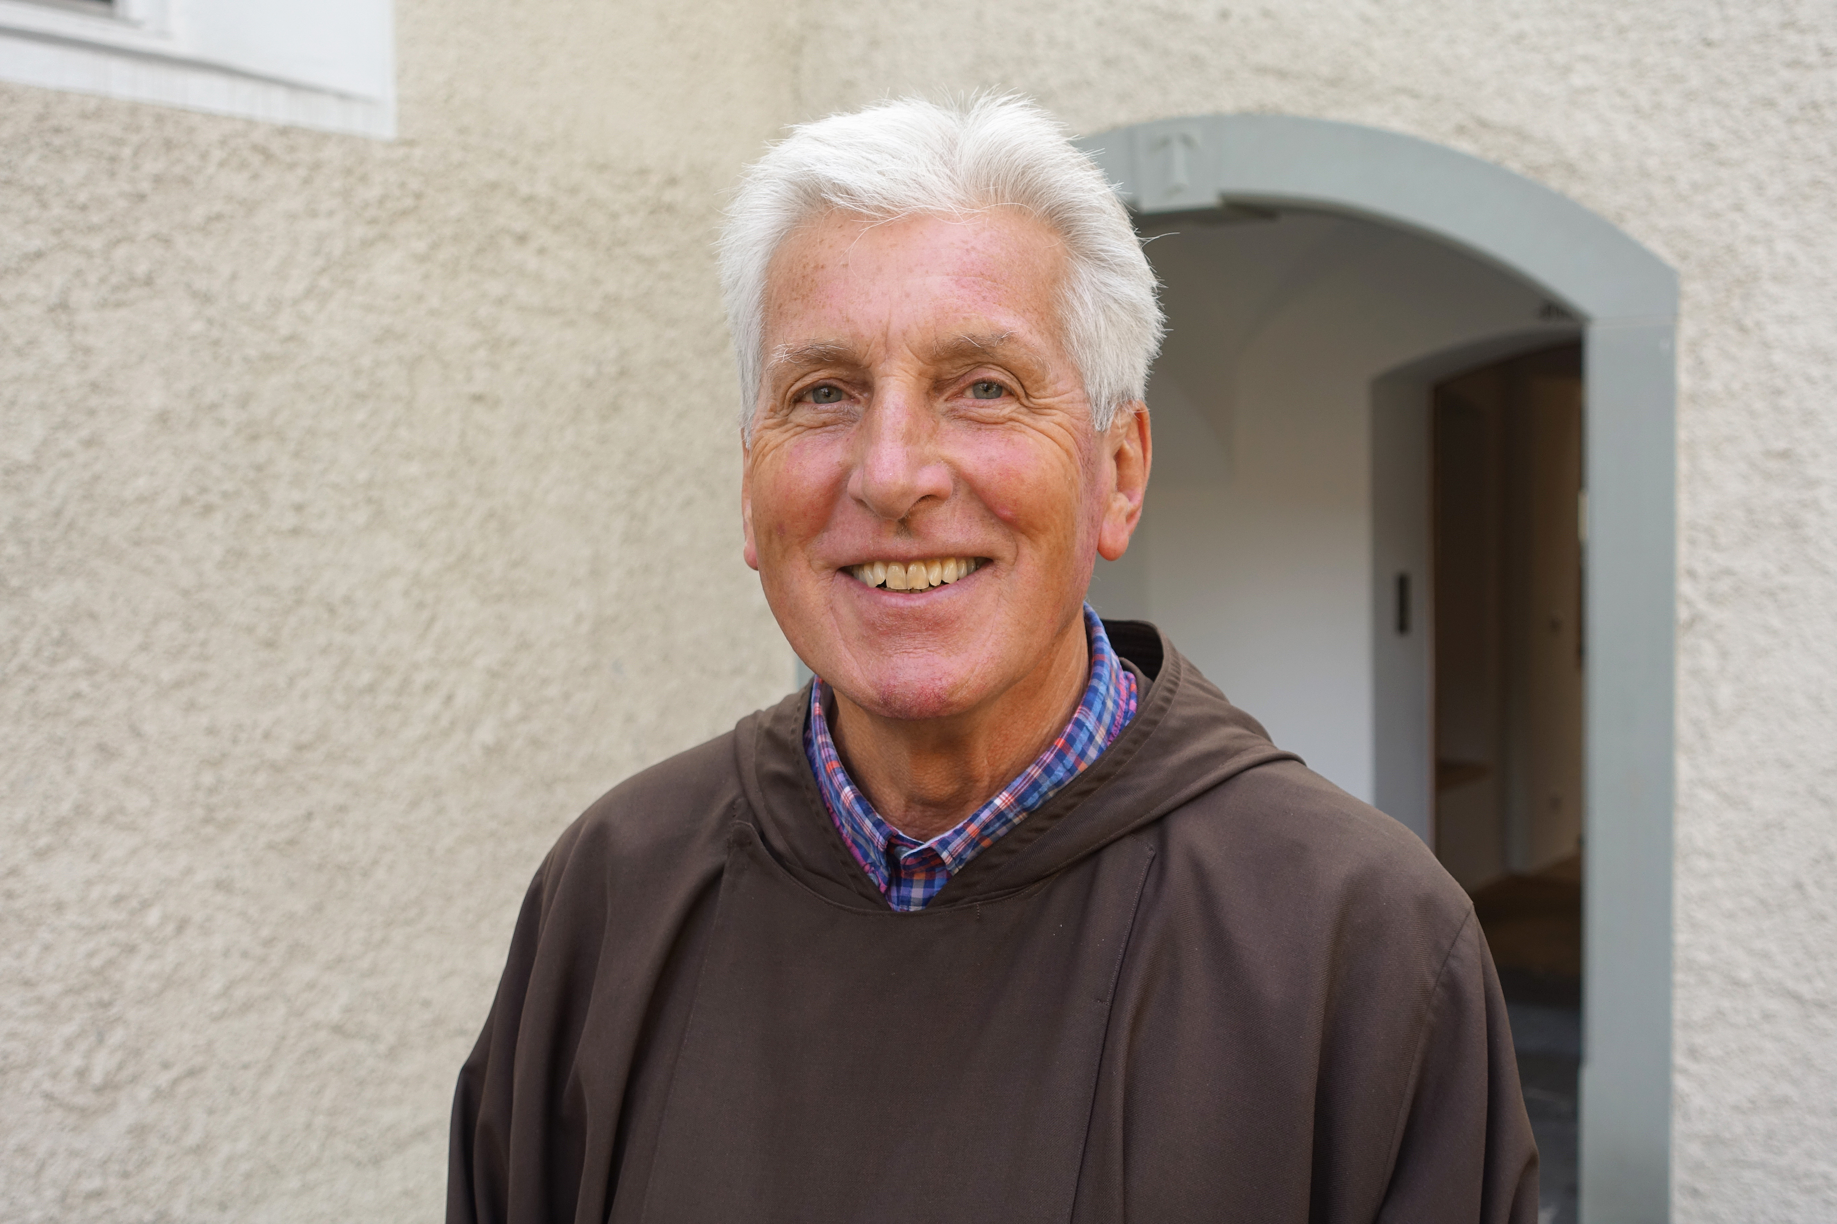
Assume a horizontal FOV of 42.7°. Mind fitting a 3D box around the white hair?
[{"bbox_3d":[0.014,-0.138,1.005,0.188,0.168,0.212,-2,-3,12],"label":"white hair"}]

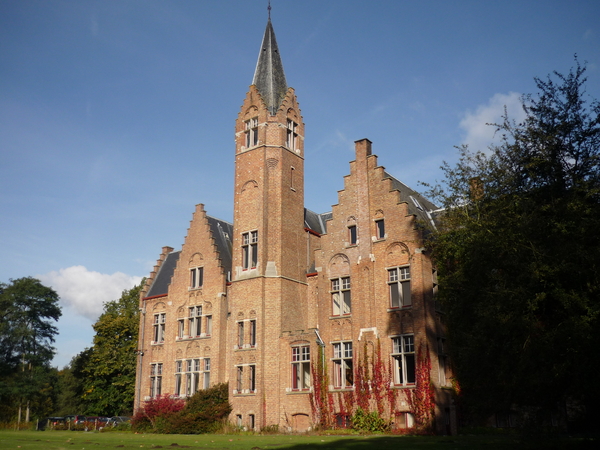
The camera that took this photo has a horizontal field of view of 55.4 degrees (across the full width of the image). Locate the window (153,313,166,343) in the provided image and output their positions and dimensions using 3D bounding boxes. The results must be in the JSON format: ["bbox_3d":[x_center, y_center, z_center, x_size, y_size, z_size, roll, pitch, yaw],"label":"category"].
[{"bbox_3d":[-12.757,9.464,52.112,1.590,2.770,0.220,-14,-22,34],"label":"window"}]

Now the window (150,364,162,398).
[{"bbox_3d":[-12.432,13.589,49.912,1.545,2.925,0.250,-14,-23,34],"label":"window"}]

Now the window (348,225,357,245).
[{"bbox_3d":[3.636,0.678,38.971,0.639,1.349,0.250,-14,-23,34],"label":"window"}]

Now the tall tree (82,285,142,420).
[{"bbox_3d":[-23.395,16.801,76.688,12.000,20.000,12.000,-14,-23,34],"label":"tall tree"}]

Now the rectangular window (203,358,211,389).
[{"bbox_3d":[-7.485,12.348,46.459,0.824,2.905,0.250,-14,-23,34],"label":"rectangular window"}]

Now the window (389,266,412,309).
[{"bbox_3d":[6.434,4.047,36.741,1.570,2.810,0.220,-14,-22,34],"label":"window"}]

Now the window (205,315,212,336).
[{"bbox_3d":[-7.651,8.574,48.409,0.710,1.830,0.220,-14,-22,34],"label":"window"}]

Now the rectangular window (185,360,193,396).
[{"bbox_3d":[-9.291,12.927,48.256,0.860,2.960,0.220,-14,-22,34],"label":"rectangular window"}]

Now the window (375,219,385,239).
[{"bbox_3d":[5.446,0.336,38.696,0.690,1.470,0.220,-14,-22,34],"label":"window"}]

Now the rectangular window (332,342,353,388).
[{"bbox_3d":[2.812,9.055,36.803,1.524,2.966,0.250,-14,-23,34],"label":"rectangular window"}]

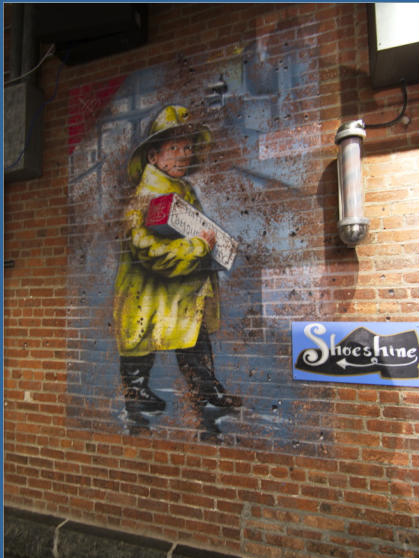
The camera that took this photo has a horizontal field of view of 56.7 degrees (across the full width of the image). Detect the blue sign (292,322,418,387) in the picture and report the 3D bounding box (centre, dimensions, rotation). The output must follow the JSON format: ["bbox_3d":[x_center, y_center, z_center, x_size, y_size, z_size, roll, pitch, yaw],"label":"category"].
[{"bbox_3d":[0.736,0.375,1.981,0.610,0.305,0.020,-2,-5,21],"label":"blue sign"}]

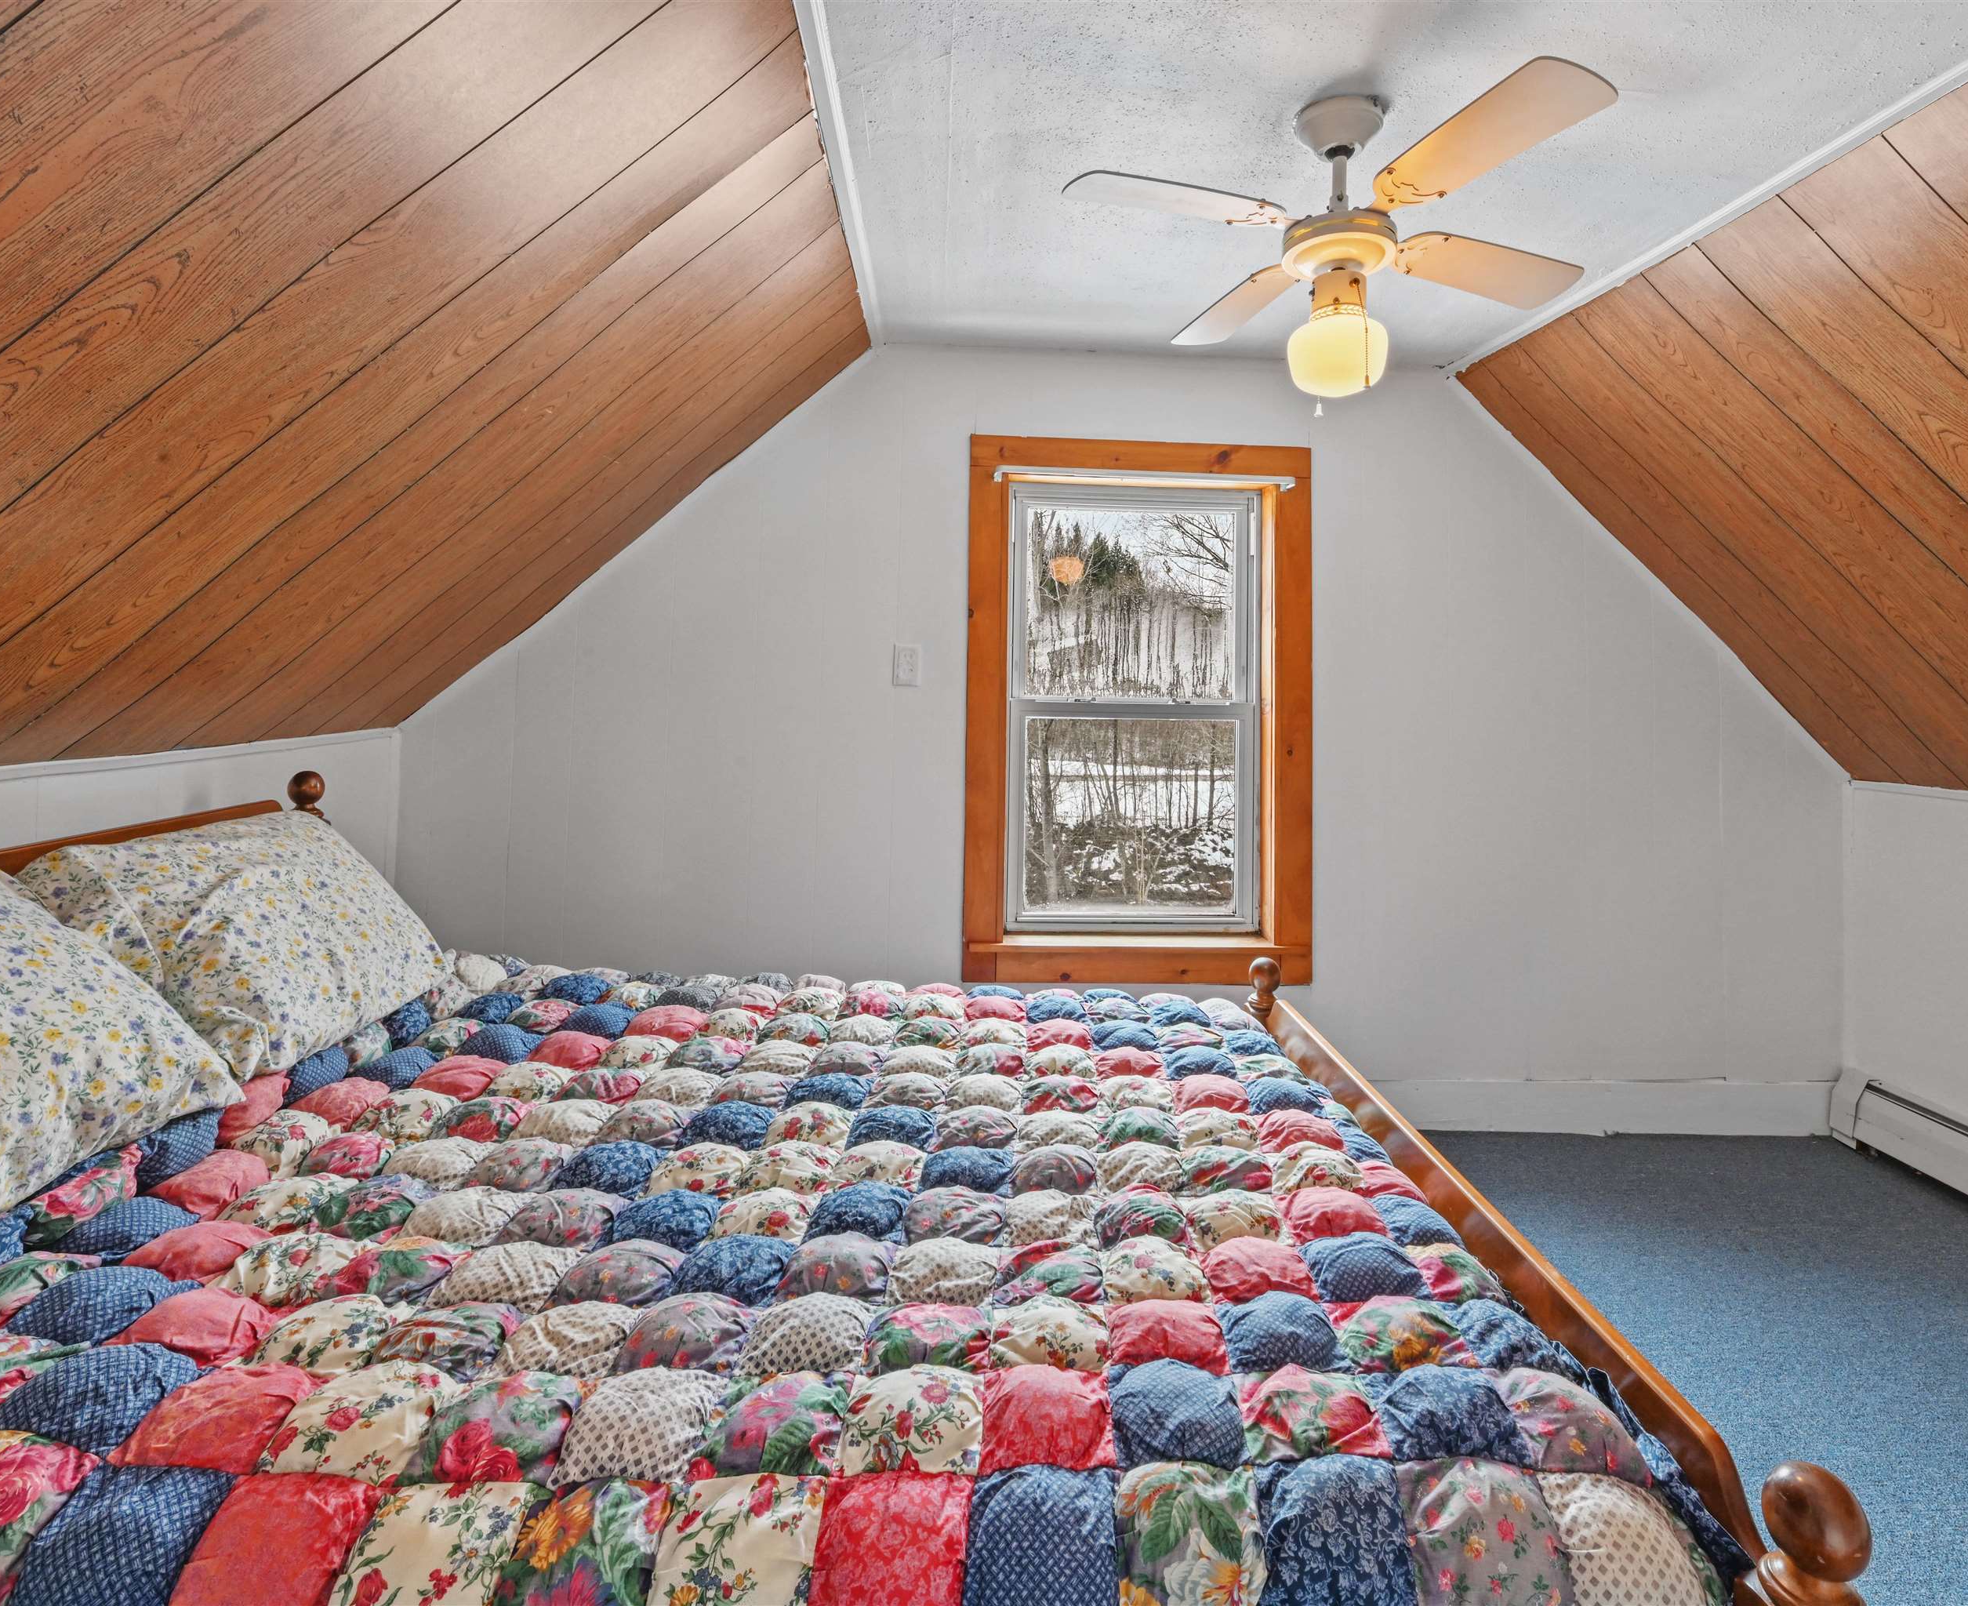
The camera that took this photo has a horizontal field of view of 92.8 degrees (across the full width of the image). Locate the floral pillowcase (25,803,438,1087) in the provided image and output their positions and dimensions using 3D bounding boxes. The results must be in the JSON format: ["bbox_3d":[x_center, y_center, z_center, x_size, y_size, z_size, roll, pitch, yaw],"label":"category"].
[{"bbox_3d":[-1.345,0.250,1.760,0.190,0.460,0.630,-35,7,2],"label":"floral pillowcase"}]

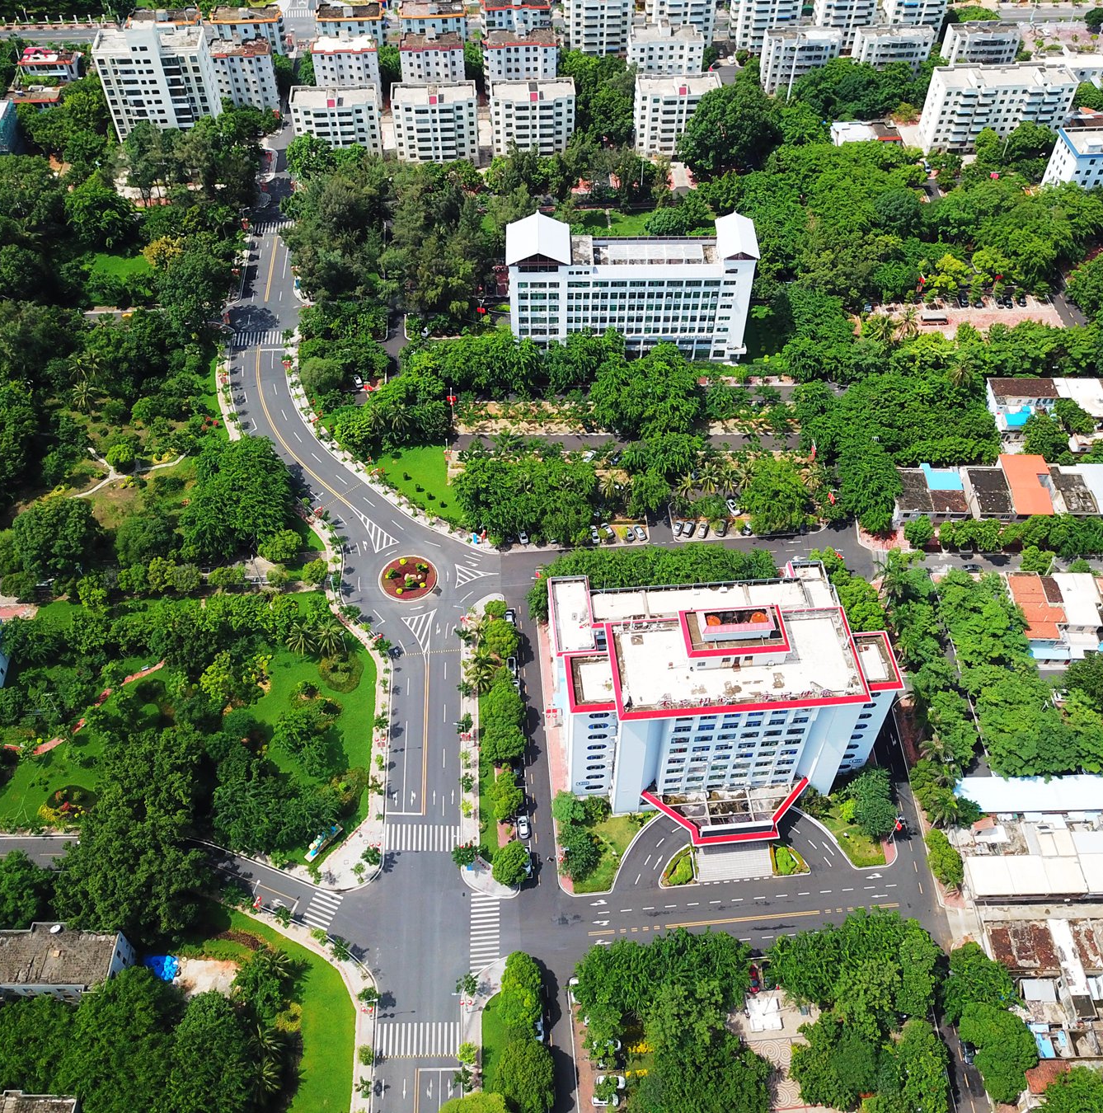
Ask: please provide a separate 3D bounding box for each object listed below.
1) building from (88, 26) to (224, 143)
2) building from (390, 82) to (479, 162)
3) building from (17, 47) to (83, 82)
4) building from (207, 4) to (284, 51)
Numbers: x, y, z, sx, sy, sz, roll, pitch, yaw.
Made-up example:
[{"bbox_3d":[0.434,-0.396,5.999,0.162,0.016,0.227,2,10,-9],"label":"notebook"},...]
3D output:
[{"bbox_3d":[-123.440,-151.120,351.330,32.400,33.800,15.400,-3,51,-2],"label":"building"},{"bbox_3d":[-35.150,-131.270,342.060,25.100,22.400,13.800,-4,51,-3],"label":"building"},{"bbox_3d":[-169.330,-167.090,379.130,19.120,8.000,9.130,-2,50,-2],"label":"building"},{"bbox_3d":[-103.360,-178.810,382.990,23.500,17.300,12.800,-2,50,-2],"label":"building"}]

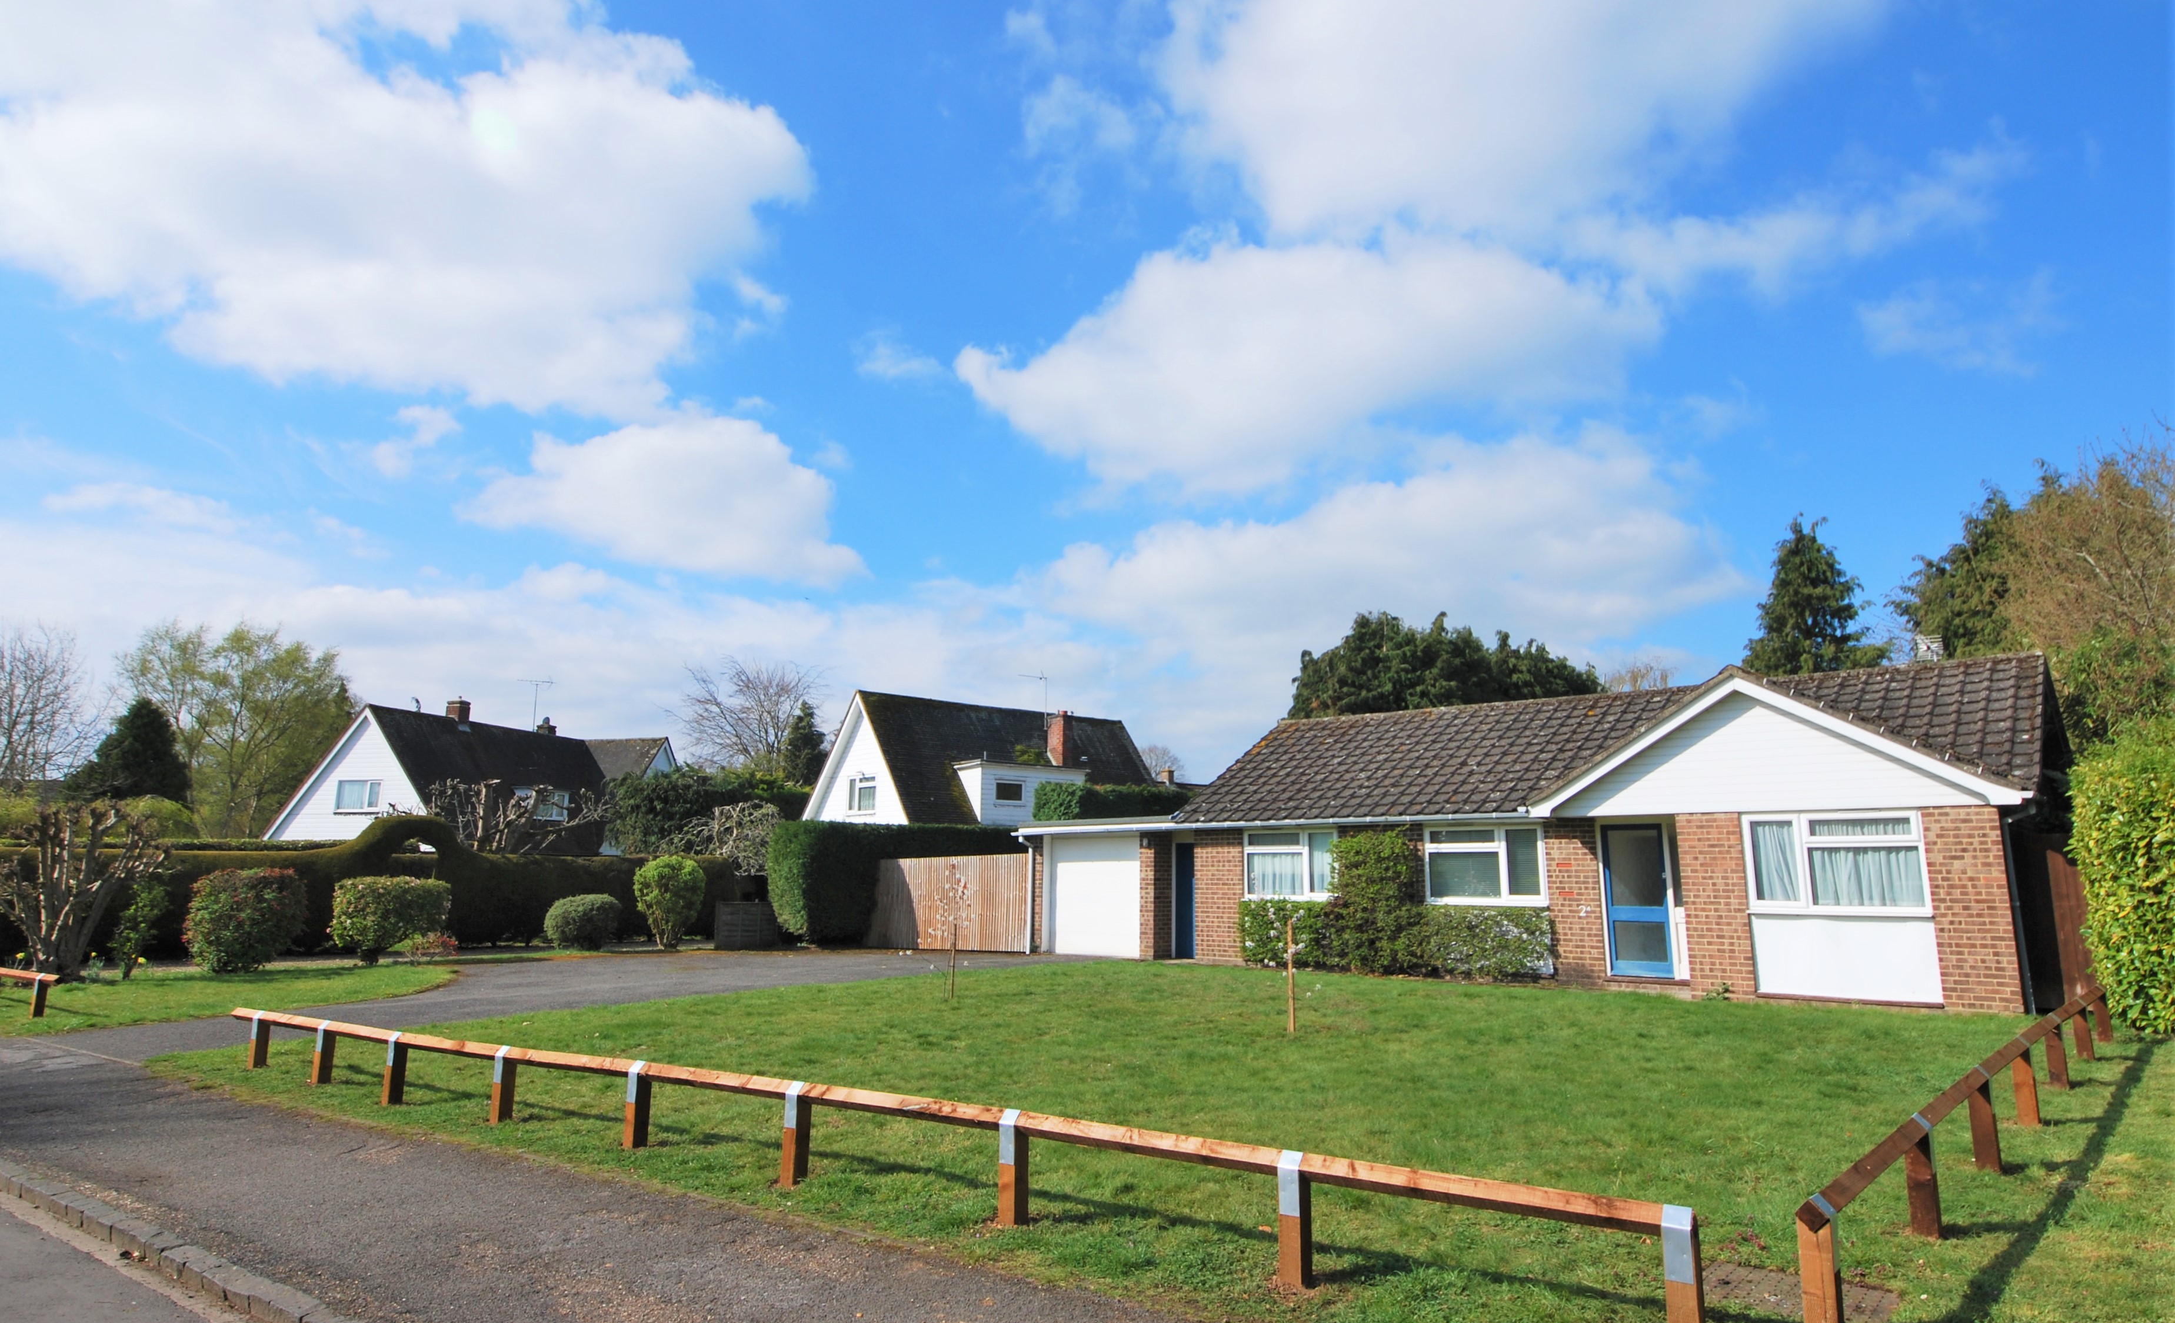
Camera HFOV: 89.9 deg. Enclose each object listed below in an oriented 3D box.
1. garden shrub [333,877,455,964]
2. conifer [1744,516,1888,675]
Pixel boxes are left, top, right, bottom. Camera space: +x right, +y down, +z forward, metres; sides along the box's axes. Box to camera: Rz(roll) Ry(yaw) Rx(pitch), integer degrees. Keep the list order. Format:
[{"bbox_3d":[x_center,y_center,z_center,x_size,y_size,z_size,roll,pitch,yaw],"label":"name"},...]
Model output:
[{"bbox_3d":[-11.181,4.103,17.503,1.750,1.380,1.450,8,-13,-32],"label":"garden shrub"},{"bbox_3d":[20.817,1.622,30.309,4.200,11.792,4.200,-6,-13,34],"label":"conifer"}]

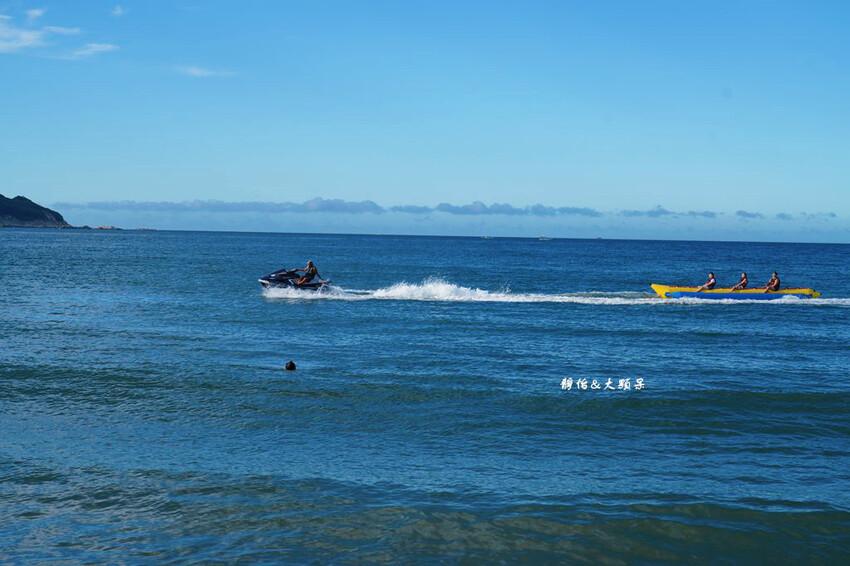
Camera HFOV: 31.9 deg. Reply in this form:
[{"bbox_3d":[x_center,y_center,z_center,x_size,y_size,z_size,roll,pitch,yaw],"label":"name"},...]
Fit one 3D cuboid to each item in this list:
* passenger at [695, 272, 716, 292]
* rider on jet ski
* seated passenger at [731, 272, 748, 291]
[{"bbox_3d":[12.818,-0.023,67.700,0.860,0.920,0.560,1,2,-13],"label":"passenger"},{"bbox_3d":[-5.121,-0.414,64.800,1.150,1.120,0.650,1,2,-16],"label":"rider on jet ski"},{"bbox_3d":[14.470,-0.023,68.300,0.820,0.920,0.560,1,2,-13],"label":"seated passenger"}]

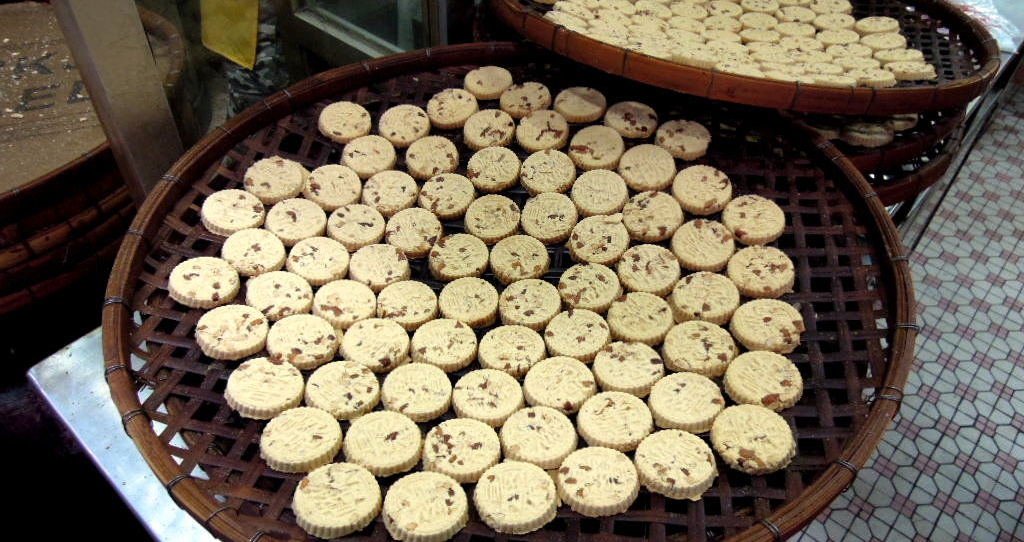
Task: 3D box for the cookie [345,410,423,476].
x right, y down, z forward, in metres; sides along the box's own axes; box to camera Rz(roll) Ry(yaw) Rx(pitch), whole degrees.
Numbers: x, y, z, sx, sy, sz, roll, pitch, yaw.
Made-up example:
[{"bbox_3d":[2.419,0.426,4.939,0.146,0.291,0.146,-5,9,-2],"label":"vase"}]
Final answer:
[{"bbox_3d":[-0.087,0.116,0.480,0.052,0.009,0.052,7,32,0],"label":"cookie"}]

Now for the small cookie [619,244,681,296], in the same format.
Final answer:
[{"bbox_3d":[0.124,-0.001,0.640,0.056,0.012,0.056,-4,46,0],"label":"small cookie"}]

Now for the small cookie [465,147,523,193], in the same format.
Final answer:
[{"bbox_3d":[-0.019,-0.109,0.752,0.056,0.012,0.056,-3,52,0],"label":"small cookie"}]

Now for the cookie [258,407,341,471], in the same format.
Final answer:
[{"bbox_3d":[-0.147,0.117,0.497,0.056,0.011,0.056,6,33,-4],"label":"cookie"}]

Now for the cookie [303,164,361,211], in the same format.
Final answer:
[{"bbox_3d":[-0.170,-0.079,0.675,0.052,0.009,0.052,6,53,-8],"label":"cookie"}]

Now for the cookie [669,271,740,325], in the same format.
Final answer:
[{"bbox_3d":[0.169,0.024,0.619,0.056,0.012,0.056,-4,43,0],"label":"cookie"}]

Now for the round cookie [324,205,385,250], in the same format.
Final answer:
[{"bbox_3d":[-0.142,-0.039,0.649,0.052,0.009,0.052,5,49,-6],"label":"round cookie"}]

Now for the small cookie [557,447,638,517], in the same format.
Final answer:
[{"bbox_3d":[0.057,0.141,0.480,0.056,0.012,0.056,-1,31,1],"label":"small cookie"}]

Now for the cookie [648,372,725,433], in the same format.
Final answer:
[{"bbox_3d":[0.141,0.108,0.576,0.059,0.011,0.059,-11,36,0],"label":"cookie"}]

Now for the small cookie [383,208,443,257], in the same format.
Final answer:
[{"bbox_3d":[-0.103,-0.042,0.749,0.059,0.011,0.059,3,49,-4],"label":"small cookie"}]

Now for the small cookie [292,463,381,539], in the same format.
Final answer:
[{"bbox_3d":[-0.115,0.149,0.466,0.056,0.012,0.056,2,32,0],"label":"small cookie"}]

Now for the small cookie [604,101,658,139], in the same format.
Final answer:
[{"bbox_3d":[0.131,-0.166,0.783,0.056,0.012,0.056,-3,49,0],"label":"small cookie"}]

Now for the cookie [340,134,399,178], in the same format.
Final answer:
[{"bbox_3d":[-0.149,-0.120,0.741,0.056,0.012,0.056,4,51,0],"label":"cookie"}]

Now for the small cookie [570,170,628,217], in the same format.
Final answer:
[{"bbox_3d":[0.096,-0.087,0.781,0.059,0.011,0.059,-4,52,5],"label":"small cookie"}]

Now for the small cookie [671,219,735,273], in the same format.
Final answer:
[{"bbox_3d":[0.174,-0.024,0.650,0.056,0.012,0.056,-4,49,0],"label":"small cookie"}]

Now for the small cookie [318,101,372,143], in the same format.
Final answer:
[{"bbox_3d":[-0.170,-0.151,0.723,0.052,0.009,0.052,5,59,-8],"label":"small cookie"}]

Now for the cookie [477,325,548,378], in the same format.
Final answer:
[{"bbox_3d":[0.001,0.062,0.560,0.052,0.009,0.052,-1,40,0],"label":"cookie"}]

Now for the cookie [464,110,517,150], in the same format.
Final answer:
[{"bbox_3d":[-0.026,-0.154,0.777,0.056,0.012,0.056,0,53,0],"label":"cookie"}]

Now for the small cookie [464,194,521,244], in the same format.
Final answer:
[{"bbox_3d":[-0.020,-0.053,0.725,0.056,0.011,0.056,1,48,0],"label":"small cookie"}]

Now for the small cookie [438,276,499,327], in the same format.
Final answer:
[{"bbox_3d":[-0.036,0.025,0.600,0.052,0.009,0.052,2,44,0],"label":"small cookie"}]

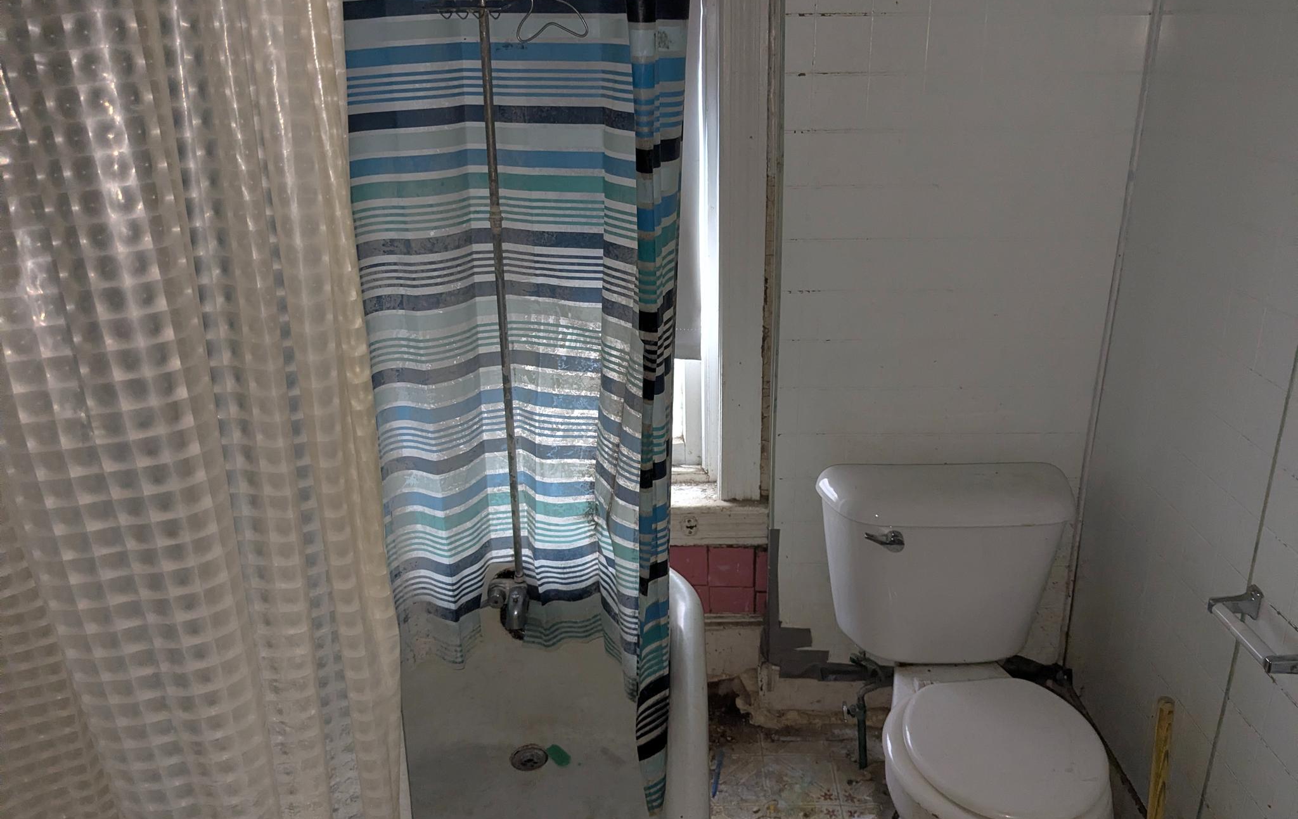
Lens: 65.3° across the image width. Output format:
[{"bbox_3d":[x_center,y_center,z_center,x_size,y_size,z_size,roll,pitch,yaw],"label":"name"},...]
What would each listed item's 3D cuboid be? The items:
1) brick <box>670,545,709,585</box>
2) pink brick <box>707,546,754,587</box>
[{"bbox_3d":[0.083,0.353,2.305,0.101,0.100,0.014,0,20,2],"label":"brick"},{"bbox_3d":[0.187,0.354,2.302,0.102,0.103,0.014,0,20,2],"label":"pink brick"}]

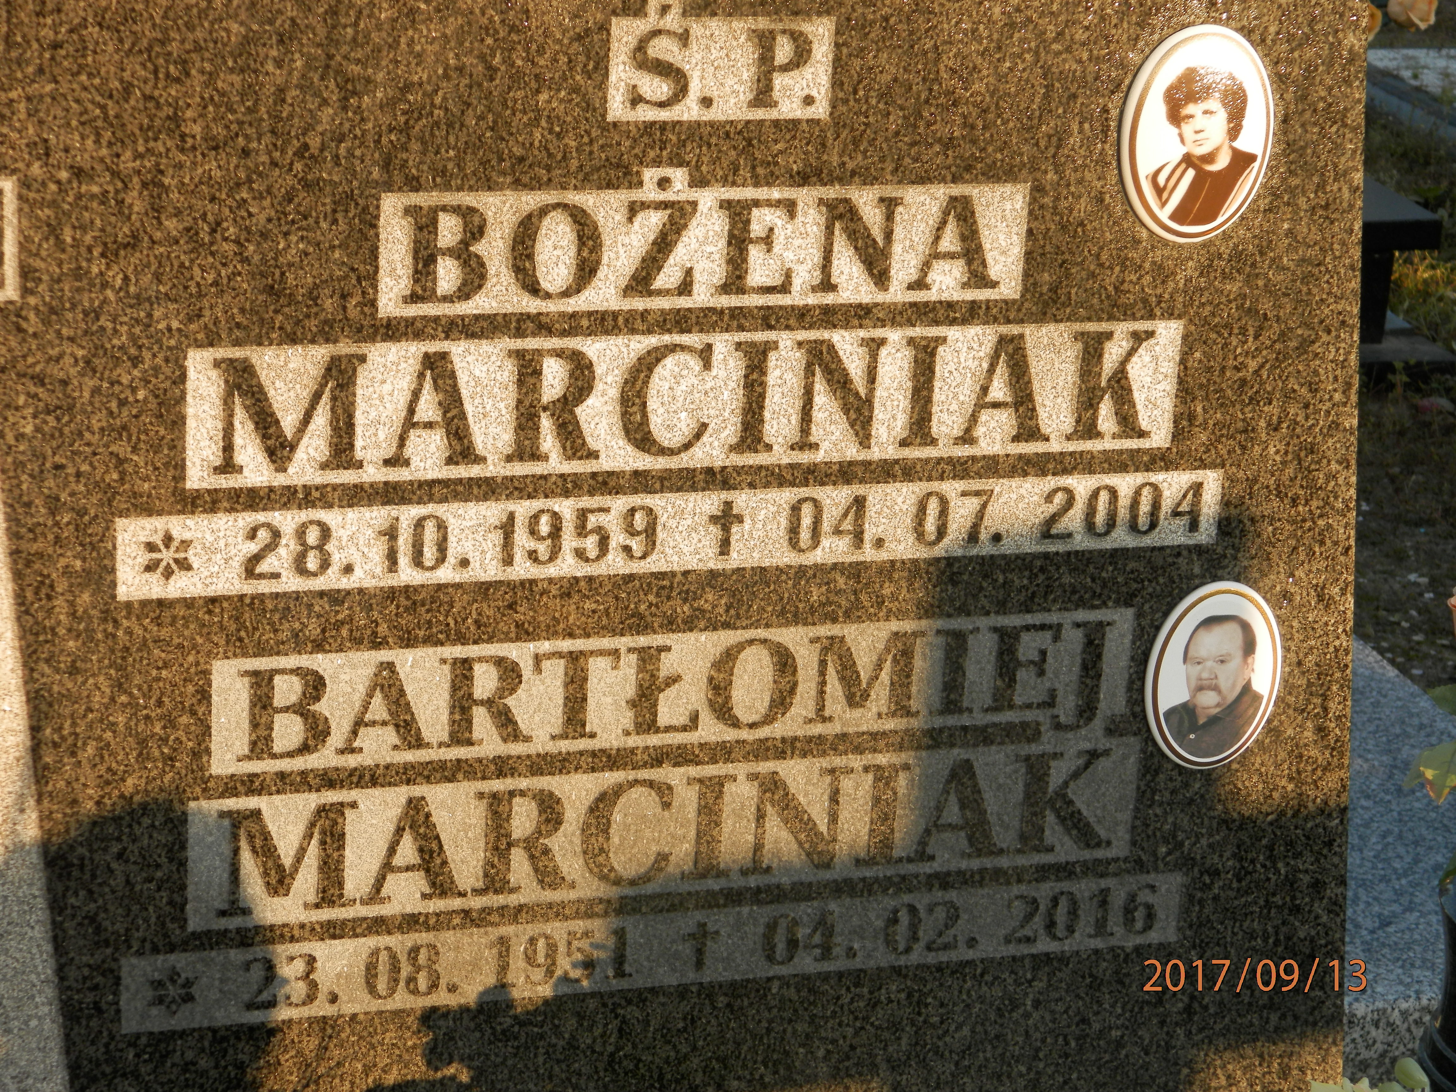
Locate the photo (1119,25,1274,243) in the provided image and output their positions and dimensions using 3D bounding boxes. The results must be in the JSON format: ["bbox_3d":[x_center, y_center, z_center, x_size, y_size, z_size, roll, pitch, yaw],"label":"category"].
[{"bbox_3d":[0.254,-0.221,1.859,0.088,0.119,0.009,-3,19,-17],"label":"photo"}]

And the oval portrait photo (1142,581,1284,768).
[{"bbox_3d":[0.279,0.075,1.973,0.085,0.115,0.009,-3,19,-17],"label":"oval portrait photo"}]

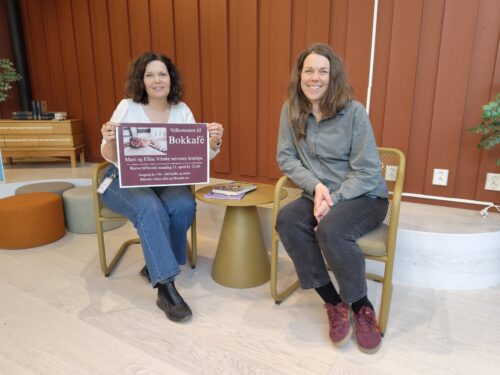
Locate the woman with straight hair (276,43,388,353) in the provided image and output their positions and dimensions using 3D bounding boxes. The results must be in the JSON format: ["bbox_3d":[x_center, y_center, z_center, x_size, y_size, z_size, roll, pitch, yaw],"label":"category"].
[{"bbox_3d":[0.394,-0.012,1.576,0.510,1.224,0.619,6,14,23],"label":"woman with straight hair"}]

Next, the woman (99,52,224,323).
[{"bbox_3d":[-0.465,-0.076,1.823,0.620,1.234,0.837,-3,14,-14],"label":"woman"}]

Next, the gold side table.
[{"bbox_3d":[-0.044,0.274,1.973,0.504,0.485,0.504,0,13,0],"label":"gold side table"}]

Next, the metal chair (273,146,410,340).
[{"bbox_3d":[0.492,0.189,1.754,0.523,0.754,0.576,8,15,29],"label":"metal chair"}]

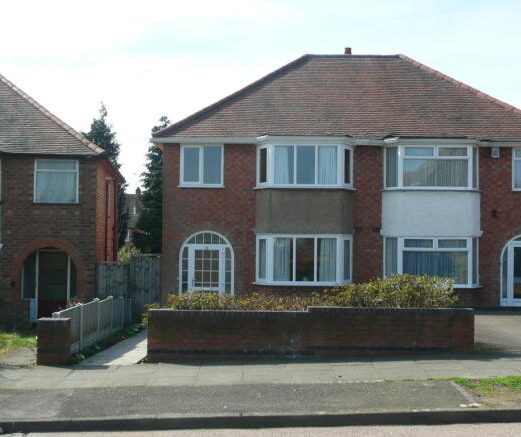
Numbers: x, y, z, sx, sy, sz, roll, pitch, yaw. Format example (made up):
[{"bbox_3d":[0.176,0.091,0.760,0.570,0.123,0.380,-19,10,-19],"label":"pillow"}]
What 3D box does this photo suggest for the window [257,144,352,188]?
[{"bbox_3d":[1.164,-1.385,21.378,2.617,1.175,0.550,1,-2,1],"label":"window"}]

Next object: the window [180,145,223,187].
[{"bbox_3d":[-1.581,-1.413,21.706,1.190,1.152,0.130,1,-2,1],"label":"window"}]

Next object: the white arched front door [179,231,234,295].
[{"bbox_3d":[-1.460,1.450,21.900,1.480,2.220,0.120,1,-2,0],"label":"white arched front door"}]

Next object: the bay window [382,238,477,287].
[{"bbox_3d":[4.484,1.154,21.253,2.490,1.334,0.550,1,-2,1],"label":"bay window"}]

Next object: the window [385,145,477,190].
[{"bbox_3d":[4.513,-1.353,21.331,2.473,1.204,0.550,1,-2,1],"label":"window"}]

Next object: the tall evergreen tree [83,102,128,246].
[{"bbox_3d":[-7.358,-0.978,38.000,2.600,8.952,2.600,1,-2,1],"label":"tall evergreen tree"}]

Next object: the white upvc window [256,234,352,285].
[{"bbox_3d":[1.146,1.091,21.301,2.581,1.348,0.550,1,-2,1],"label":"white upvc window"}]

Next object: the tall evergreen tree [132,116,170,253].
[{"bbox_3d":[-4.441,-0.586,37.000,2.900,8.168,2.900,1,-2,1],"label":"tall evergreen tree"}]

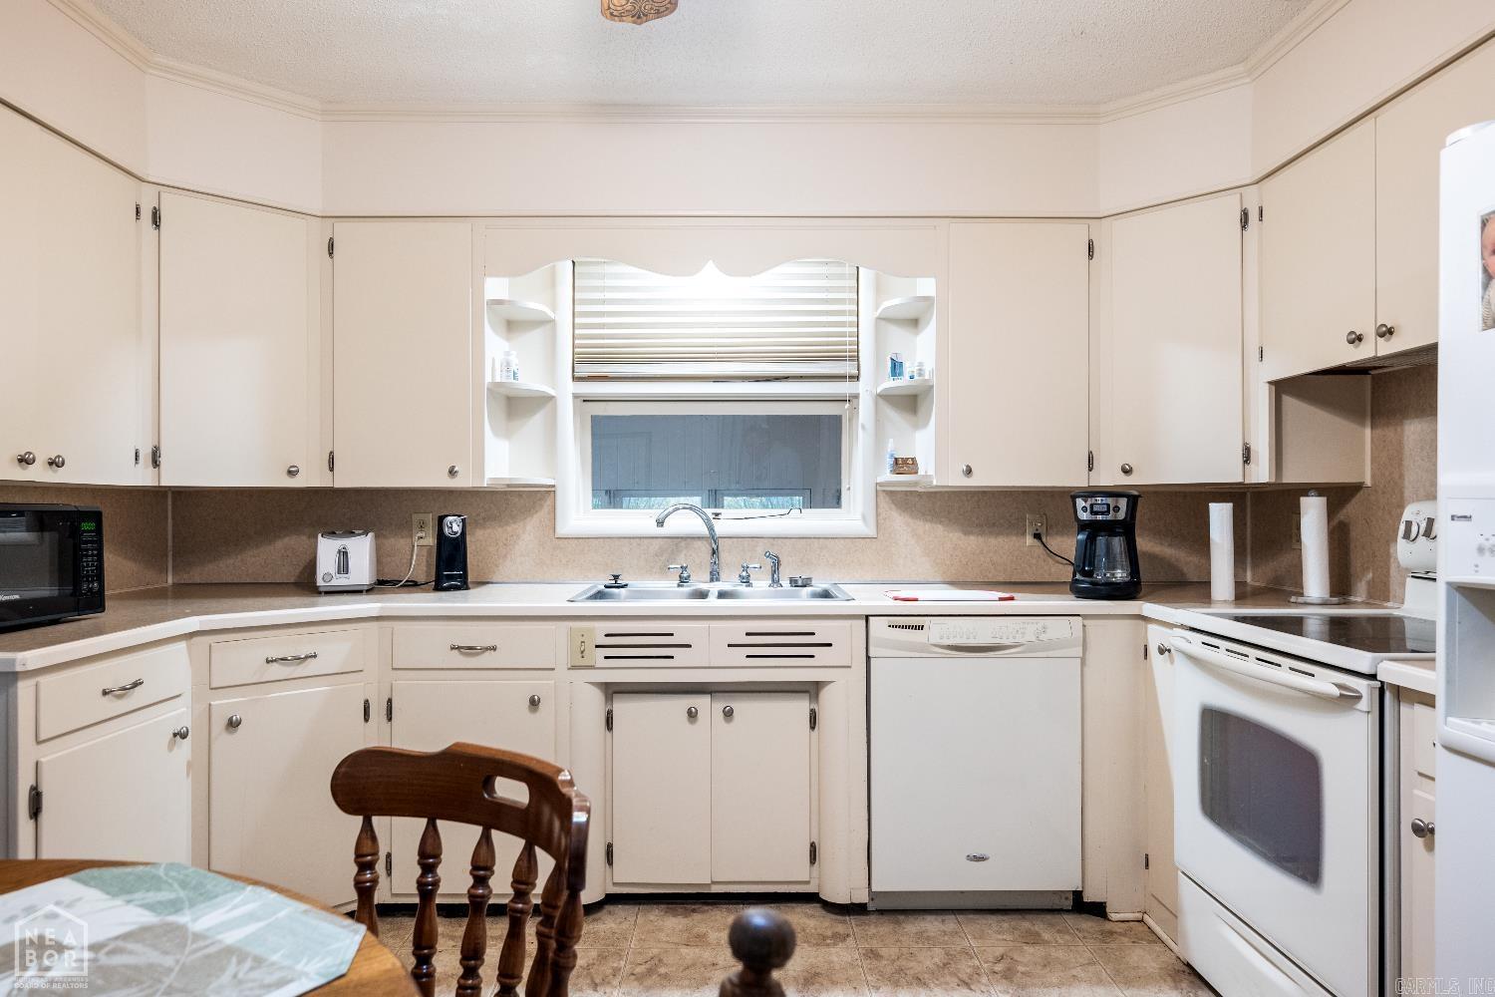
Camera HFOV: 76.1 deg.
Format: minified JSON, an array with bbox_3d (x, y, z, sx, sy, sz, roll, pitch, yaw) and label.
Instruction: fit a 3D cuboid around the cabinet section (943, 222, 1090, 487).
[{"bbox_3d":[0.847,-0.450,3.150,0.449,0.830,0.300,0,-1,-1],"label":"cabinet section"}]

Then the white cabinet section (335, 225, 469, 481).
[{"bbox_3d":[-1.085,-0.449,3.150,0.435,0.831,0.300,0,-1,-1],"label":"white cabinet section"}]

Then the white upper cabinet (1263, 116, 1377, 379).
[{"bbox_3d":[1.588,-0.603,2.420,0.310,0.550,0.470,0,0,-1],"label":"white upper cabinet"}]

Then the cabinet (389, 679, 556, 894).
[{"bbox_3d":[-0.784,0.818,2.975,0.467,0.608,0.550,0,0,-1],"label":"cabinet"}]

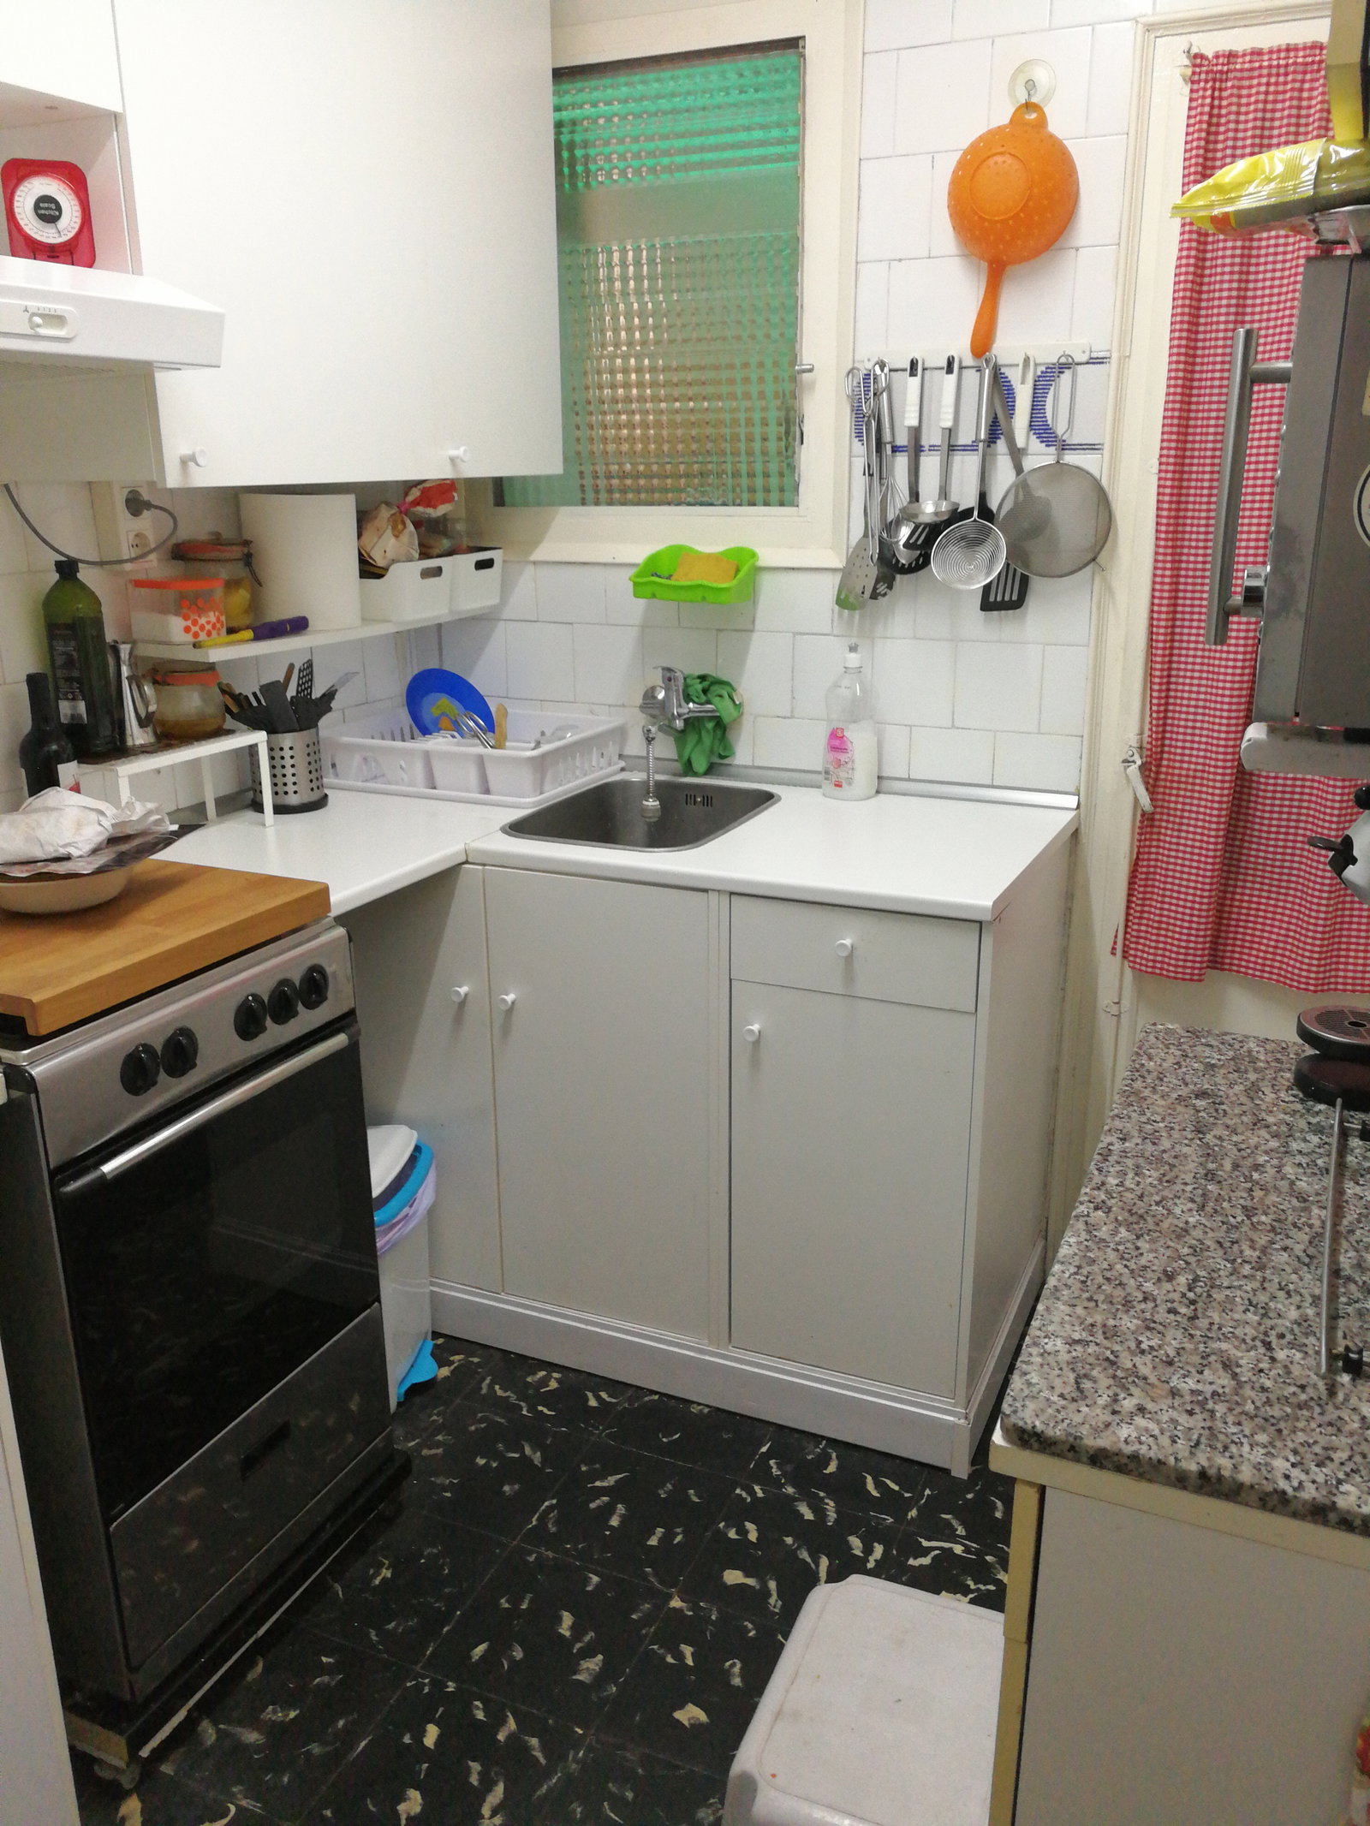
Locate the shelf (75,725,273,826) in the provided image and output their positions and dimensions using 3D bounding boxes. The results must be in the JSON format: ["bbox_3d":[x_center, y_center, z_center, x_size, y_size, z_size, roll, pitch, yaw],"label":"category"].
[{"bbox_3d":[-0.786,-0.178,2.178,0.126,0.157,0.332,6,18,20],"label":"shelf"}]

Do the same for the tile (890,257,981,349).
[{"bbox_3d":[0.404,-0.980,2.311,0.148,0.151,0.010,7,19,23],"label":"tile"}]

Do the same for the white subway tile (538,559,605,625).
[{"bbox_3d":[-0.213,-0.611,2.726,0.149,0.112,0.010,7,18,23],"label":"white subway tile"}]

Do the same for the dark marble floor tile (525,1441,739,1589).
[{"bbox_3d":[-0.076,0.885,2.105,0.249,0.008,0.249,8,18,23],"label":"dark marble floor tile"}]

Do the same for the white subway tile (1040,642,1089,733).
[{"bbox_3d":[0.642,-0.375,2.403,0.072,0.150,0.010,7,18,23],"label":"white subway tile"}]

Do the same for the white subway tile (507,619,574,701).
[{"bbox_3d":[-0.280,-0.491,2.786,0.150,0.150,0.010,7,20,24],"label":"white subway tile"}]

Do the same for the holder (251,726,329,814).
[{"bbox_3d":[-0.684,-0.251,2.453,0.127,0.137,0.127,0,17,0],"label":"holder"}]

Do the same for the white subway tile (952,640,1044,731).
[{"bbox_3d":[0.540,-0.388,2.447,0.150,0.150,0.010,7,18,23],"label":"white subway tile"}]

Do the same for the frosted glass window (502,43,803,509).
[{"bbox_3d":[-0.079,-1.103,2.540,0.612,0.732,0.030,7,18,23],"label":"frosted glass window"}]

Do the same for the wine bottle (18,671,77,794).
[{"bbox_3d":[-0.884,-0.188,1.989,0.074,0.289,0.074,-4,18,-13],"label":"wine bottle"}]

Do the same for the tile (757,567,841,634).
[{"bbox_3d":[0.195,-0.556,2.537,0.148,0.113,0.010,7,19,23],"label":"tile"}]

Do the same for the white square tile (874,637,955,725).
[{"bbox_3d":[0.403,-0.404,2.500,0.149,0.151,0.010,7,18,23],"label":"white square tile"}]

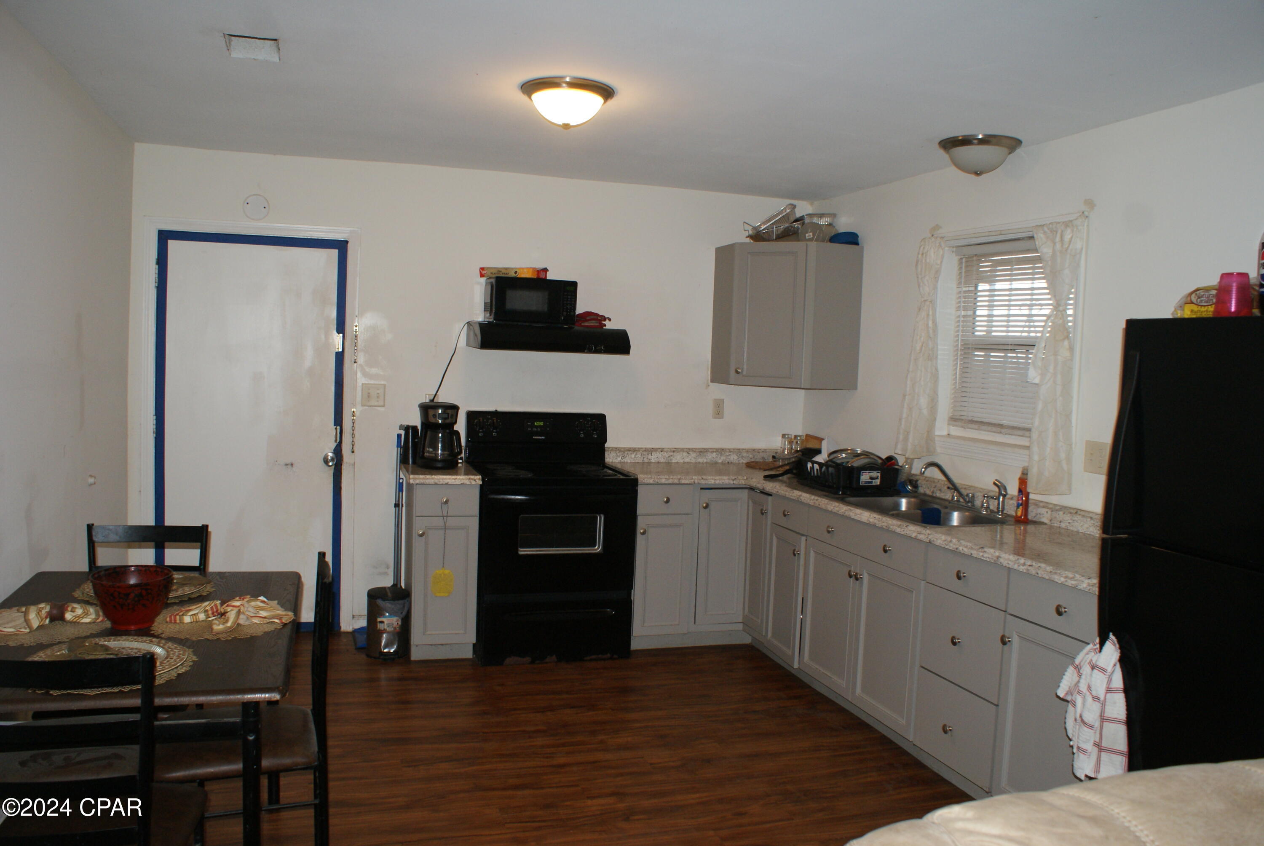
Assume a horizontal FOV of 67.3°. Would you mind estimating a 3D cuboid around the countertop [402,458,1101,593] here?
[{"bbox_3d":[0.369,0.356,3.894,2.380,0.050,3.080,1,4,-18],"label":"countertop"}]

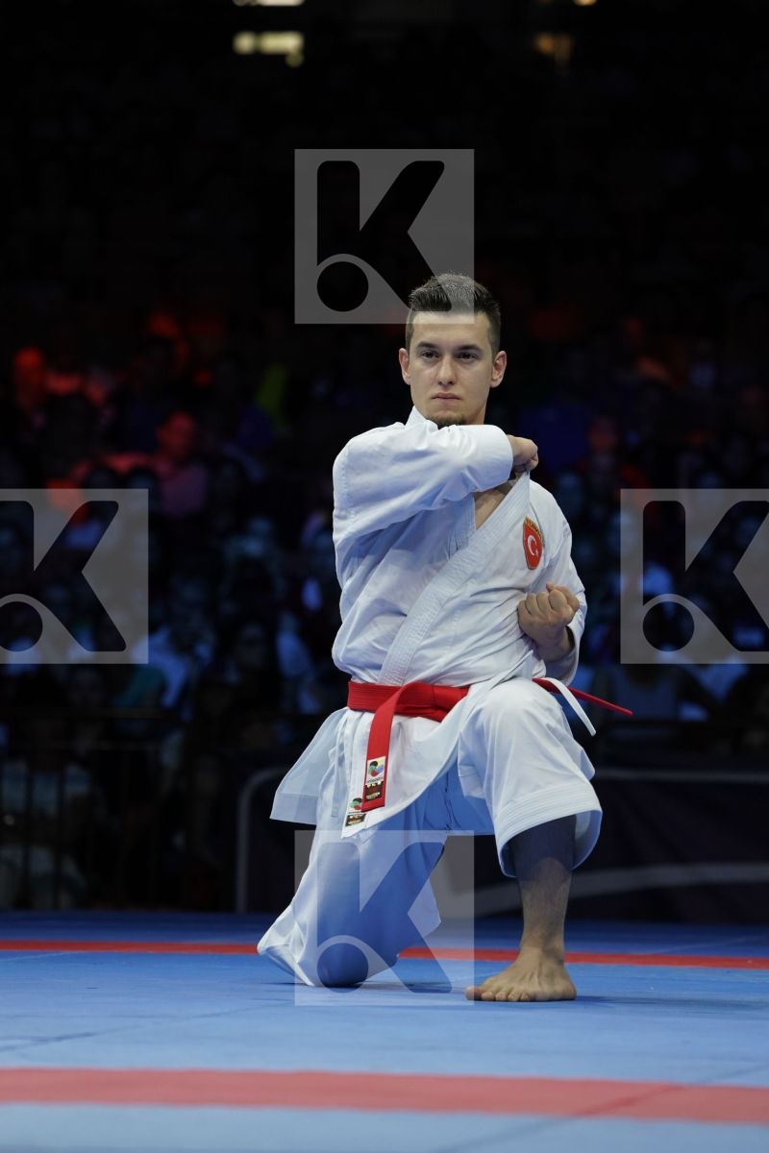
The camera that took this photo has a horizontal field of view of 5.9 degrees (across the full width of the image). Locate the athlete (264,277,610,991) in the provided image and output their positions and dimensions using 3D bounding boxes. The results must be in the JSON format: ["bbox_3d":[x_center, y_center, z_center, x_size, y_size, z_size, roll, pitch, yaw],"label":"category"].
[{"bbox_3d":[0.081,0.100,13.180,0.610,1.266,0.920,1,-1,-2],"label":"athlete"}]

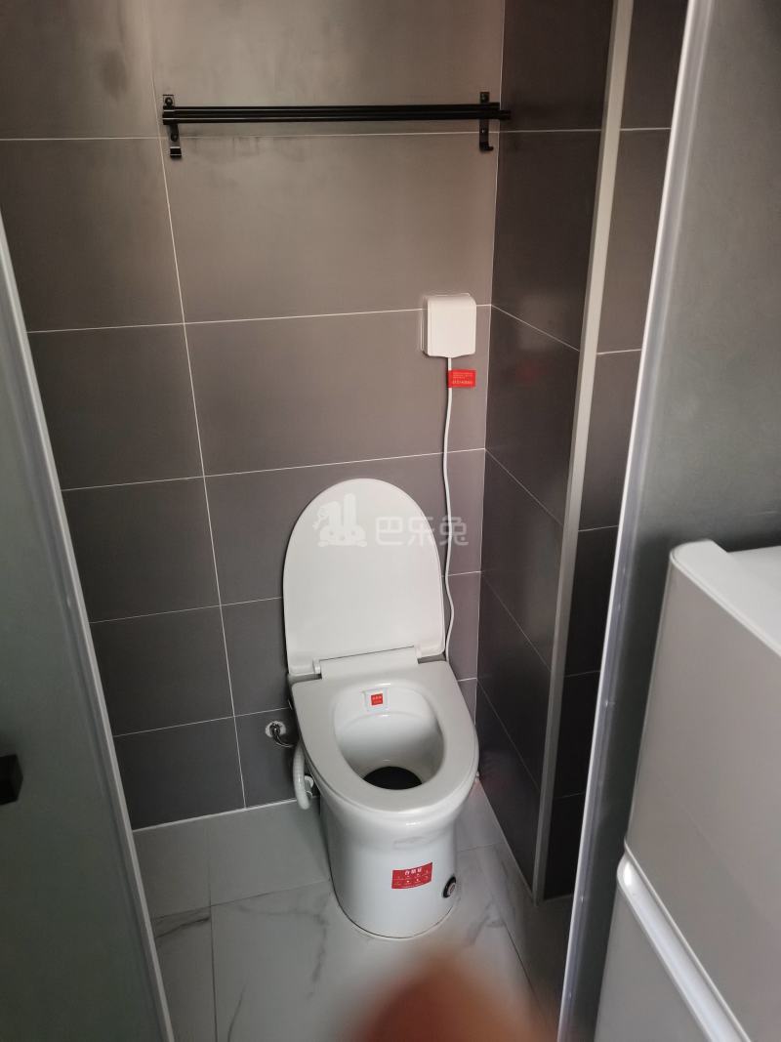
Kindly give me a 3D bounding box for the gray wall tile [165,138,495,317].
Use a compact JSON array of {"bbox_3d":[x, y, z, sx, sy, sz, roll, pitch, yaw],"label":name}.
[{"bbox_3d":[-0.090,-0.525,1.405,0.585,0.300,0.010,-7,27,-11],"label":"gray wall tile"}]

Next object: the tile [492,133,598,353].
[{"bbox_3d":[0.246,-0.477,1.296,0.010,0.300,0.378,-7,27,-12],"label":"tile"}]

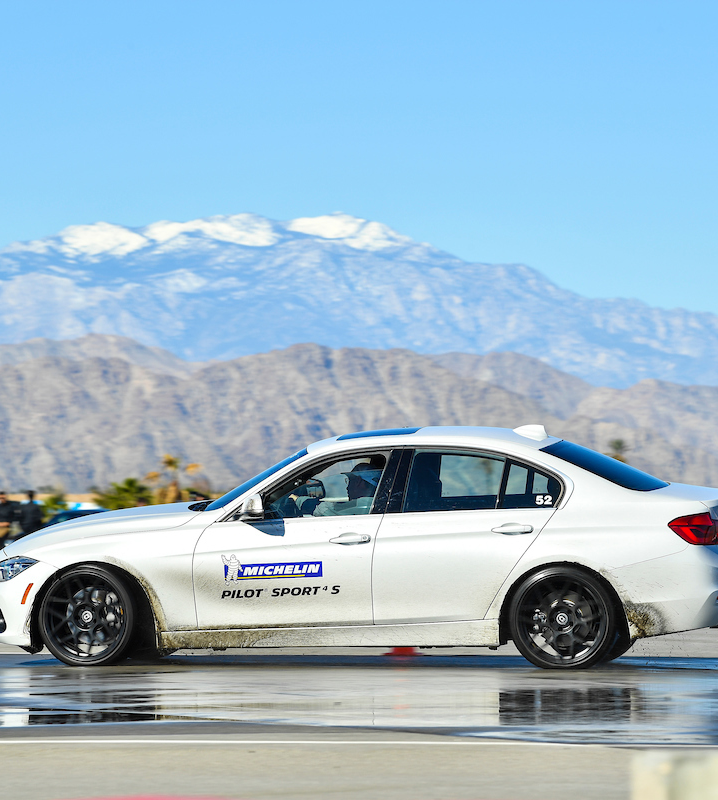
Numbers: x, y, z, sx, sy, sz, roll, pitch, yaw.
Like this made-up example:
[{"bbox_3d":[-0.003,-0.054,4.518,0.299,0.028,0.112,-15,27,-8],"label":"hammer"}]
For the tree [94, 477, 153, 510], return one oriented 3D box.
[{"bbox_3d":[-6.487,3.305,160.000,1.800,2.450,1.800,0,-1,0],"label":"tree"}]

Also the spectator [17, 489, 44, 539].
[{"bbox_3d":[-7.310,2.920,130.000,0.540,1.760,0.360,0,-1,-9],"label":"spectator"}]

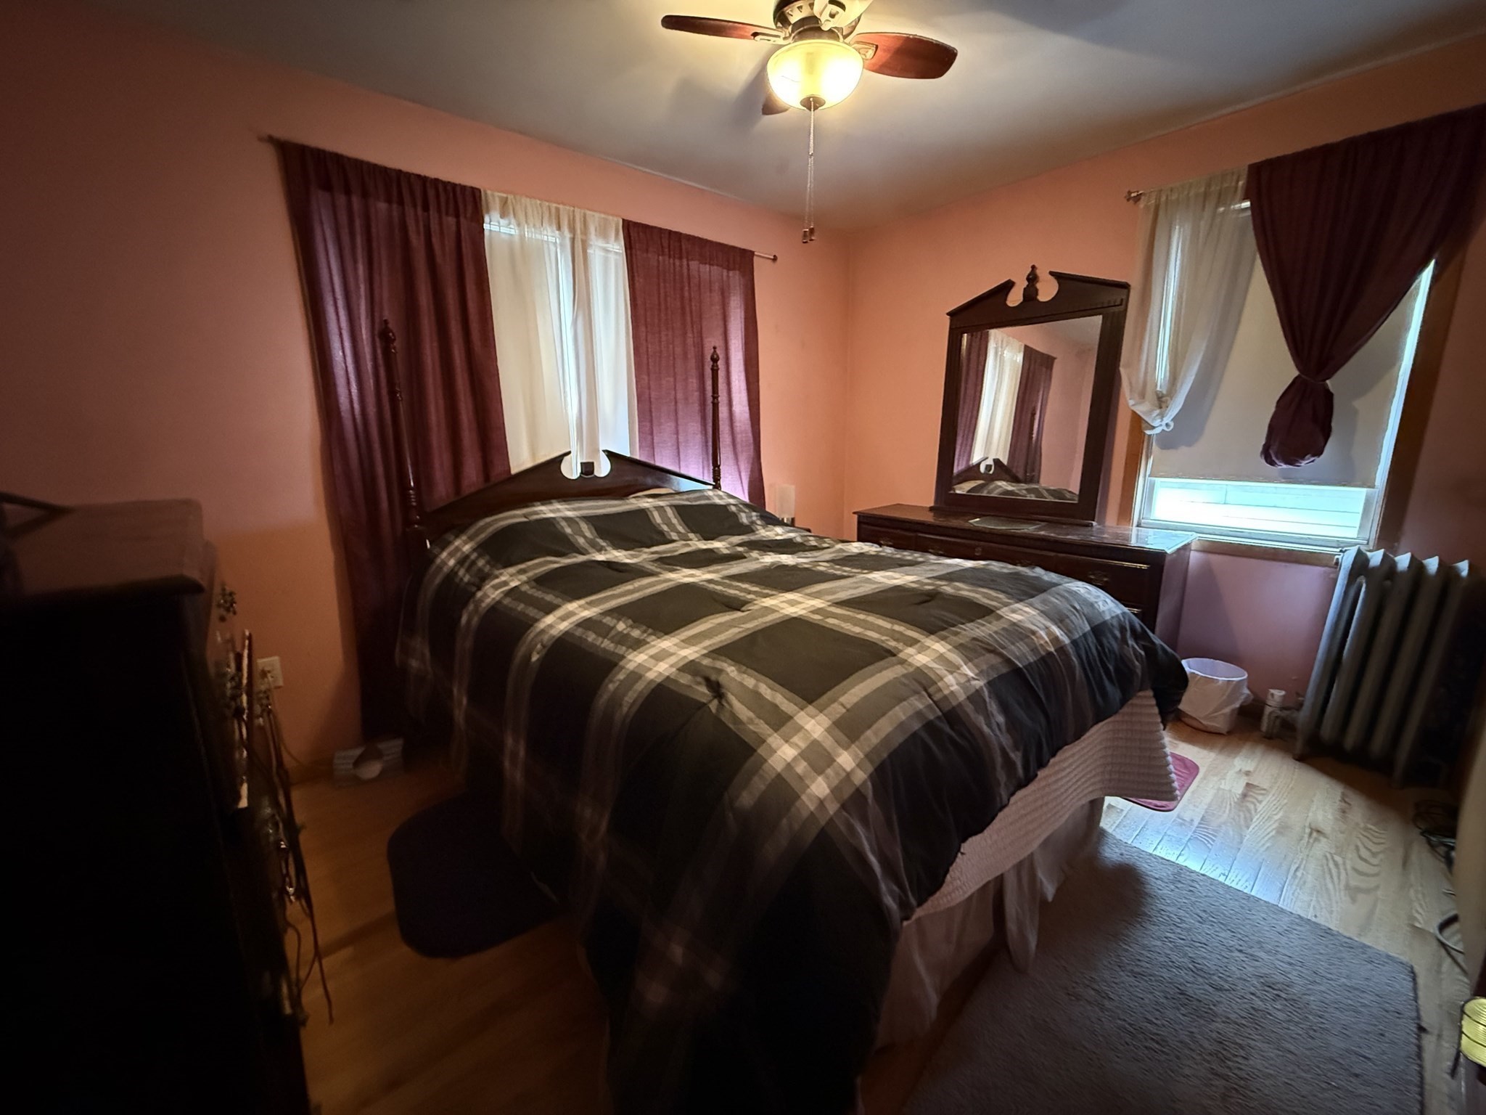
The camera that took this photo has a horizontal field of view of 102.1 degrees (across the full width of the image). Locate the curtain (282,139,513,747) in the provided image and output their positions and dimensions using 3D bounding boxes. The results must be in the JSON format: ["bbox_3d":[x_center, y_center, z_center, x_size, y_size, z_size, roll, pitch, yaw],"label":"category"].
[{"bbox_3d":[-1.226,-0.359,2.311,0.655,2.060,0.110,-11,16,-39],"label":"curtain"}]

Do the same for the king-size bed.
[{"bbox_3d":[-0.018,0.030,1.963,1.640,1.654,2.150,-11,16,-39],"label":"king-size bed"}]

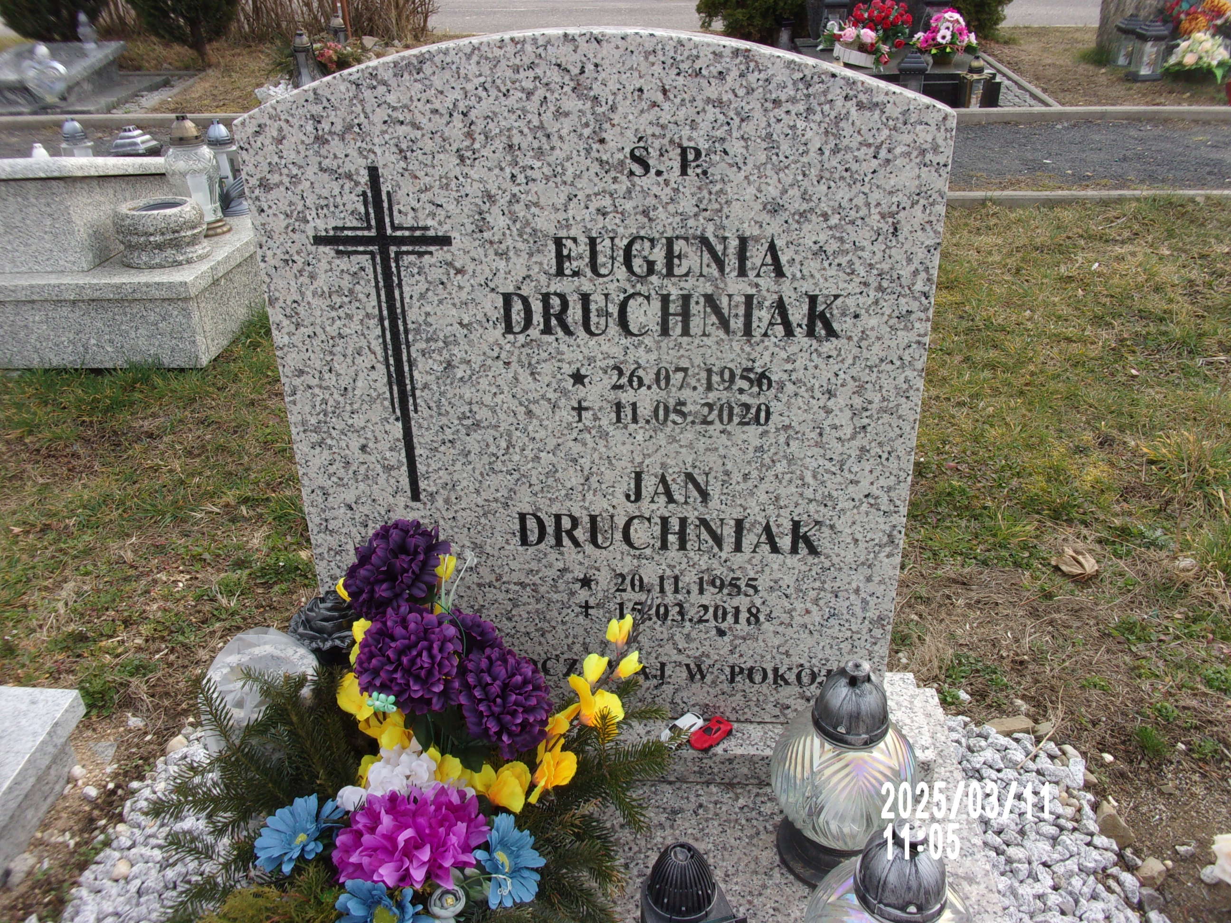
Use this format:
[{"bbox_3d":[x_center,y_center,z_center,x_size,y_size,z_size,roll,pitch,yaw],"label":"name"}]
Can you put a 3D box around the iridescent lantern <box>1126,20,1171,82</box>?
[{"bbox_3d":[3.500,-2.696,6.514,0.190,0.333,0.190,-1,30,0],"label":"iridescent lantern"}]

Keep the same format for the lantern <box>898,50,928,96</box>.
[{"bbox_3d":[1.697,-2.179,5.697,0.150,0.312,0.150,-1,30,0],"label":"lantern"}]

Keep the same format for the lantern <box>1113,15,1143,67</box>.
[{"bbox_3d":[3.644,-2.980,7.027,0.190,0.301,0.190,-1,30,0],"label":"lantern"}]

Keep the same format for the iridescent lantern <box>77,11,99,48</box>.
[{"bbox_3d":[-3.419,-2.795,6.434,0.110,0.212,0.110,-1,30,0],"label":"iridescent lantern"}]

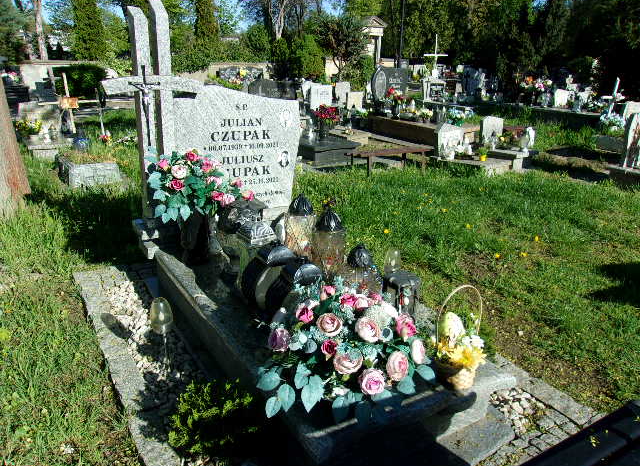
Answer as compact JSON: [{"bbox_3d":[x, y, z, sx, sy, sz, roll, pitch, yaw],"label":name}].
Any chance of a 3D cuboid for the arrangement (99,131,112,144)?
[{"bbox_3d":[-3.995,-1.779,9.300,0.270,0.230,0.240,-7,19,-23],"label":"arrangement"}]

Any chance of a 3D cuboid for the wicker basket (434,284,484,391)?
[{"bbox_3d":[0.477,0.370,1.740,0.200,0.360,0.170,6,18,15],"label":"wicker basket"}]

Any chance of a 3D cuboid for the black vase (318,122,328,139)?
[{"bbox_3d":[0.057,-1.657,8.150,0.160,0.310,0.160,-8,20,-30],"label":"black vase"}]

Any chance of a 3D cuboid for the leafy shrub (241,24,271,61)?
[{"bbox_3d":[-3.444,-10.023,27.000,1.750,2.600,1.700,1,18,0],"label":"leafy shrub"}]

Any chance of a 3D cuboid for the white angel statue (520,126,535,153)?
[{"bbox_3d":[3.325,-1.498,8.000,0.220,0.430,0.190,-8,20,-30],"label":"white angel statue"}]

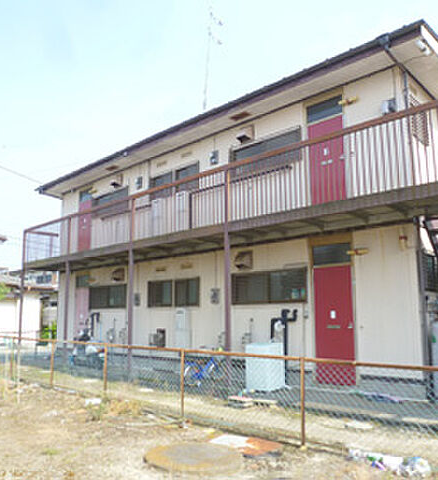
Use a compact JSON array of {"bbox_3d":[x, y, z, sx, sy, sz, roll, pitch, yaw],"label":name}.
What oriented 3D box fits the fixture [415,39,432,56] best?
[{"bbox_3d":[3.032,-2.857,6.566,0.148,0.141,0.323,-9,-14,42],"label":"fixture"}]

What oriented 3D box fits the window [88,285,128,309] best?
[{"bbox_3d":[-3.238,1.654,12.794,1.974,0.674,0.099,-10,-13,43],"label":"window"}]

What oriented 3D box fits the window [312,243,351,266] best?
[{"bbox_3d":[1.907,0.254,7.503,0.706,0.349,0.074,-9,-14,42],"label":"window"}]

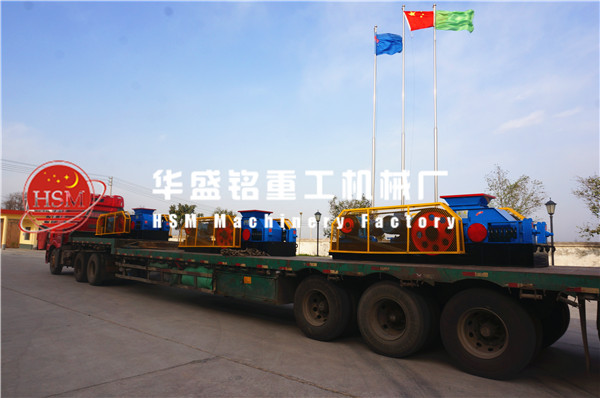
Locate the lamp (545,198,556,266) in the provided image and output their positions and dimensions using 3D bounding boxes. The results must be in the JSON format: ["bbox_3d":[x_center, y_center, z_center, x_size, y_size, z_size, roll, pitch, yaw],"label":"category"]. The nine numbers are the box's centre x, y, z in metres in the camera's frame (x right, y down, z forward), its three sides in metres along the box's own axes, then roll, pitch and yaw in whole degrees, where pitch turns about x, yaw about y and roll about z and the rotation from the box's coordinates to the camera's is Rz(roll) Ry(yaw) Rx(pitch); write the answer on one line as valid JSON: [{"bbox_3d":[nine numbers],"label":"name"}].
[{"bbox_3d":[8.982,1.705,14.188,0.420,3.500,0.420,-4,-9,42],"label":"lamp"}]

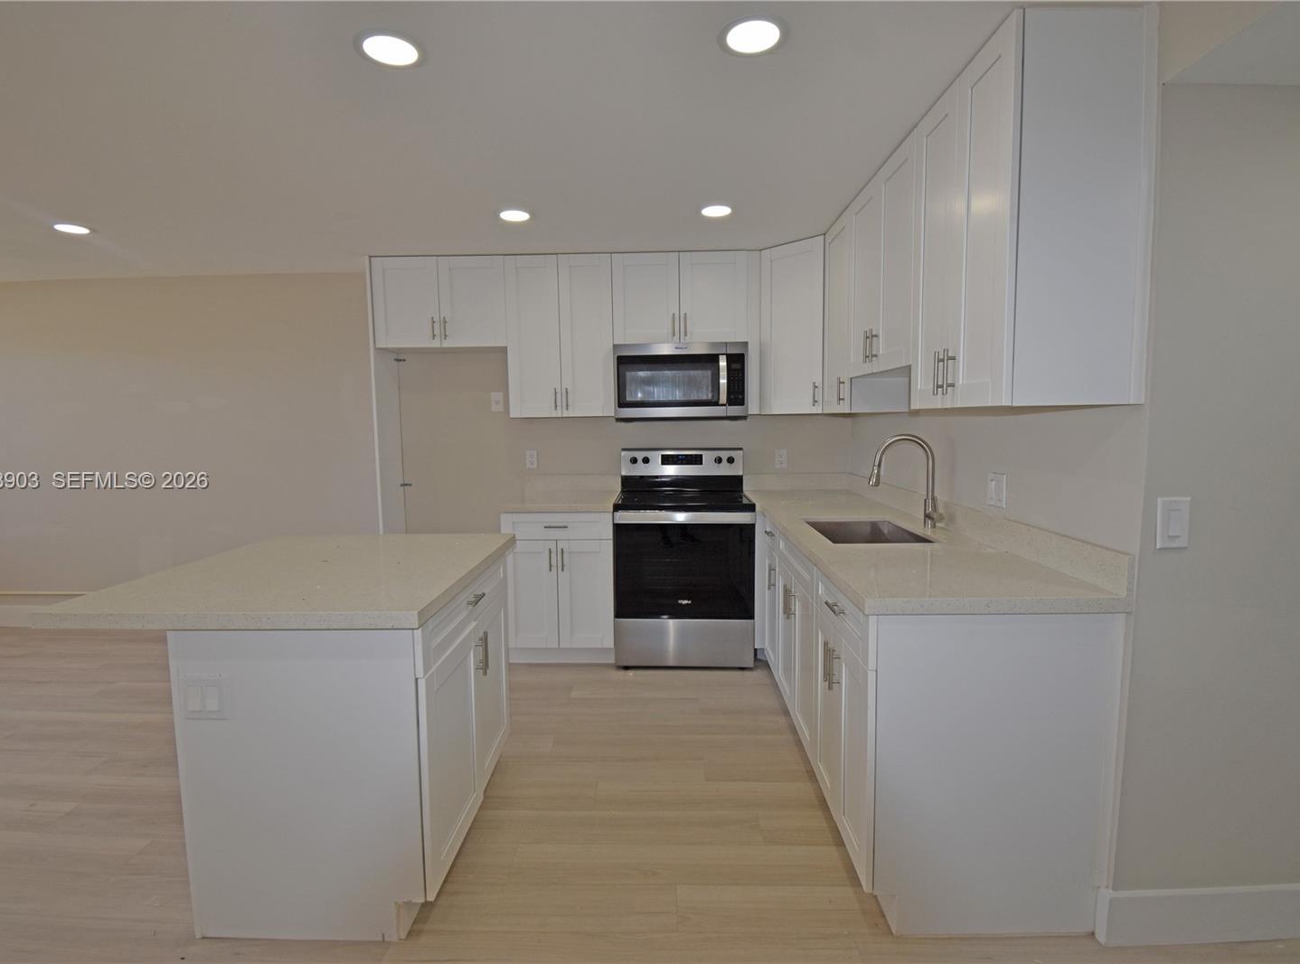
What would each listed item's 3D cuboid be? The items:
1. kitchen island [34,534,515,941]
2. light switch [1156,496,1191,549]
[{"bbox_3d":[-1.095,0.740,2.112,1.007,0.905,1.016,-1,6,2],"label":"kitchen island"},{"bbox_3d":[1.267,0.101,1.454,0.074,0.121,0.010,-1,6,2],"label":"light switch"}]

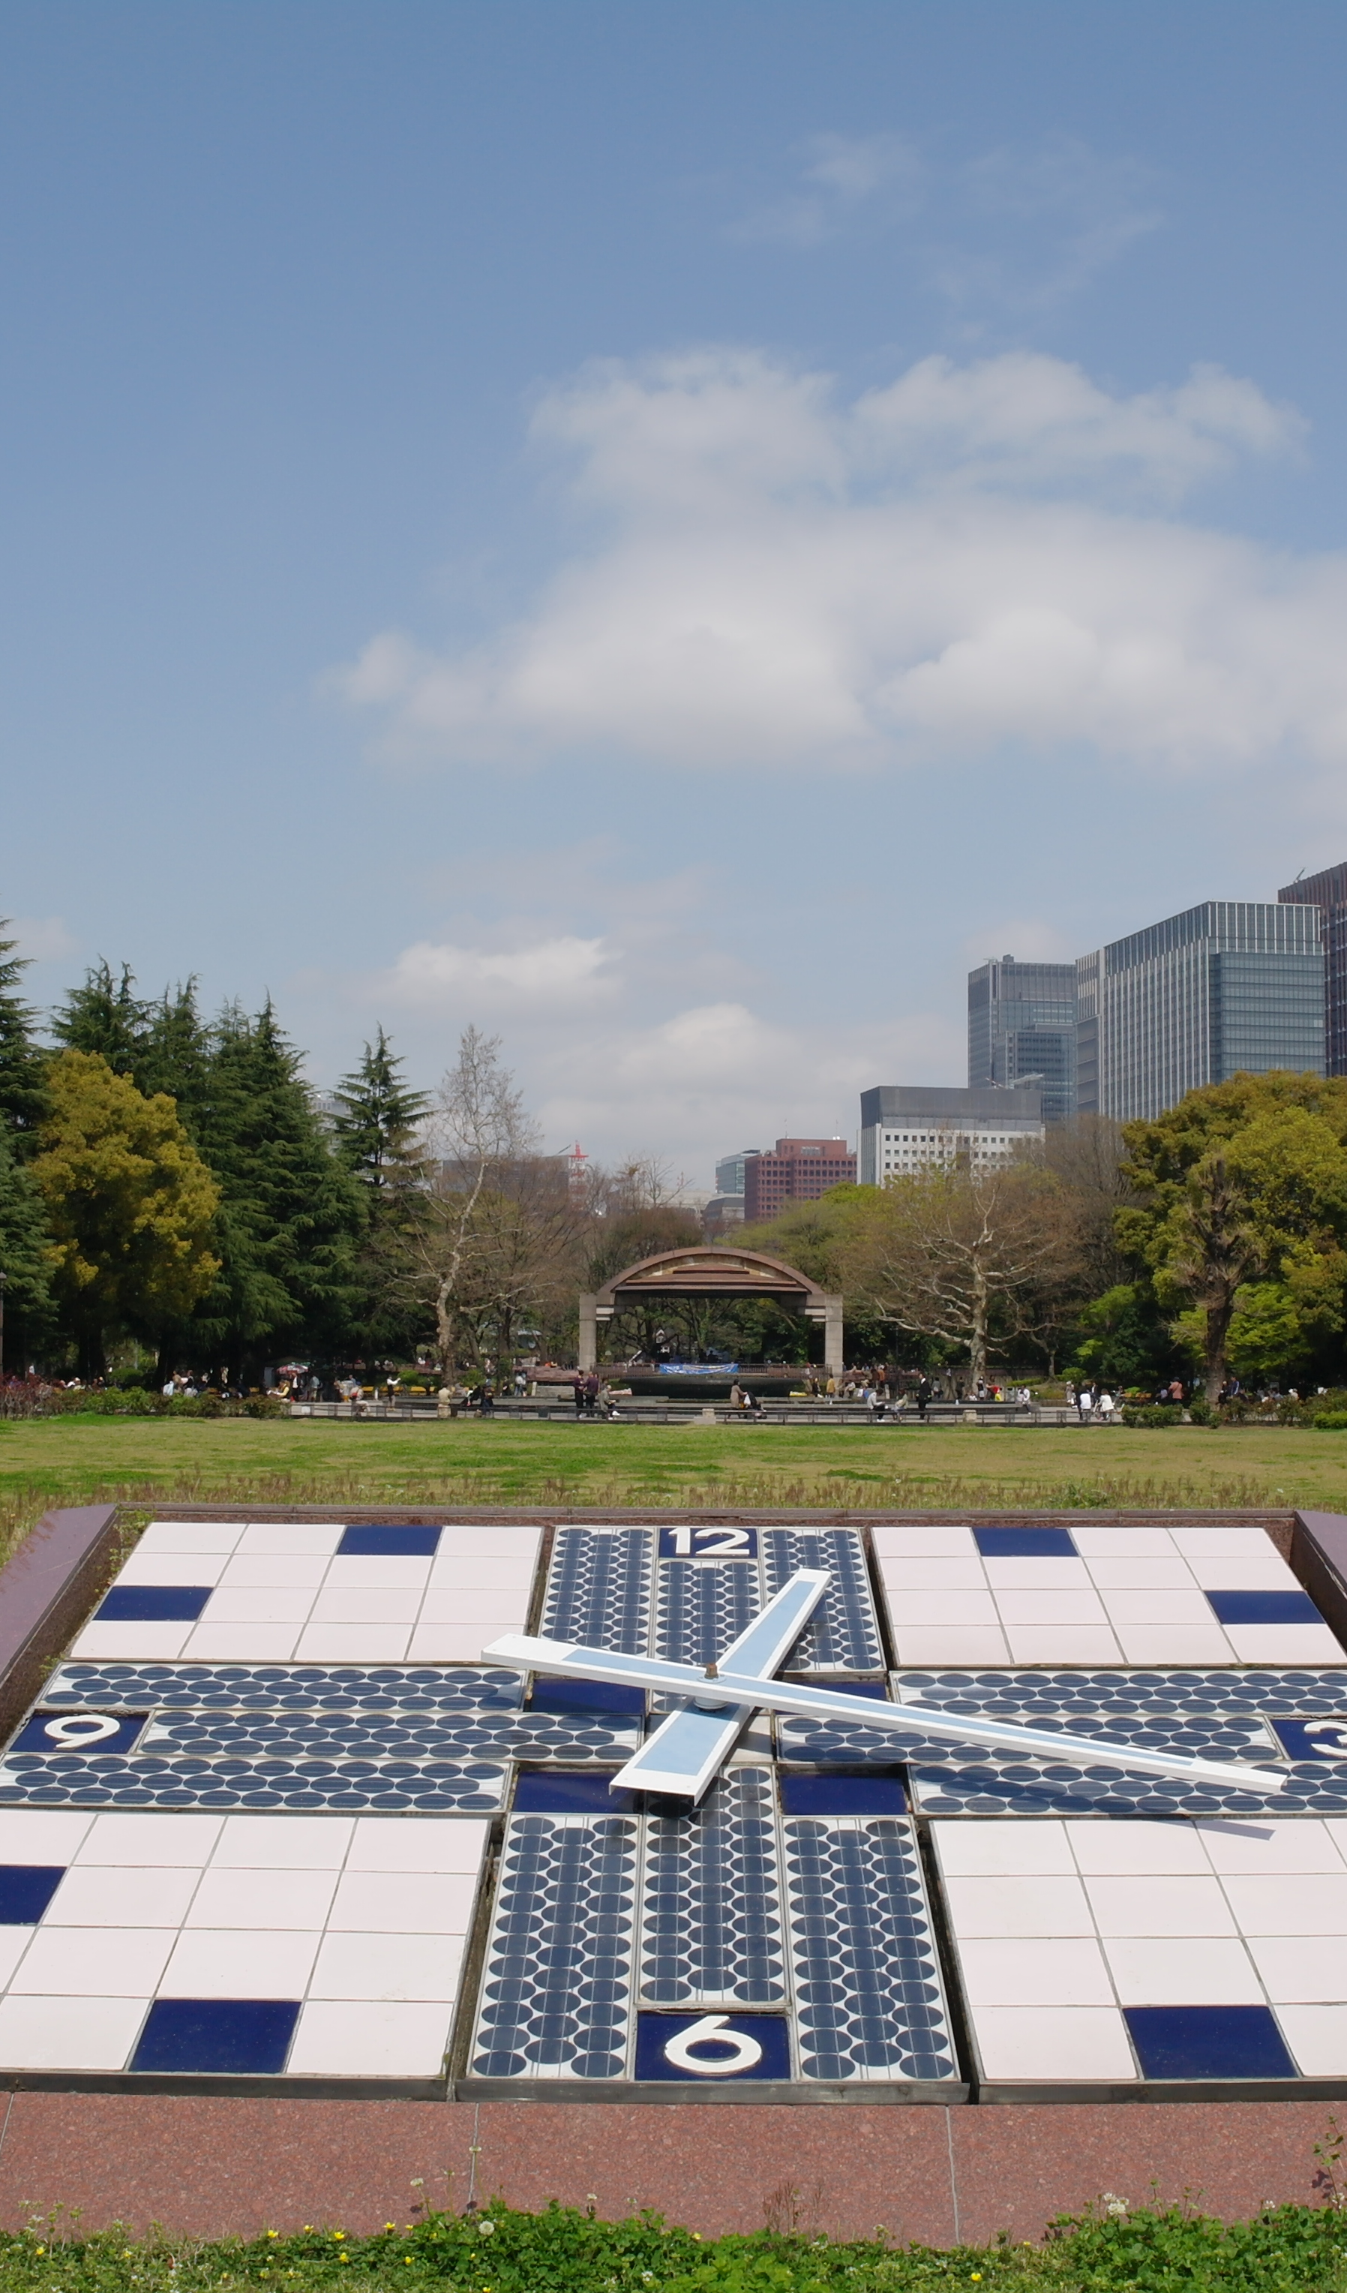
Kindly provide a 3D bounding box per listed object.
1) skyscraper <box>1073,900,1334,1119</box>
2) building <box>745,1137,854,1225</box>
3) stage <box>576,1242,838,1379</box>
[{"bbox_3d":[181.918,-0.406,865.289,41.000,147.000,93.000,1,-5,-11],"label":"skyscraper"},{"bbox_3d":[63.343,52.676,1275.829,50.000,107.700,34.000,1,-5,-11],"label":"building"},{"bbox_3d":[2.481,11.518,174.119,17.367,9.051,9.500,0,-5,0],"label":"stage"}]

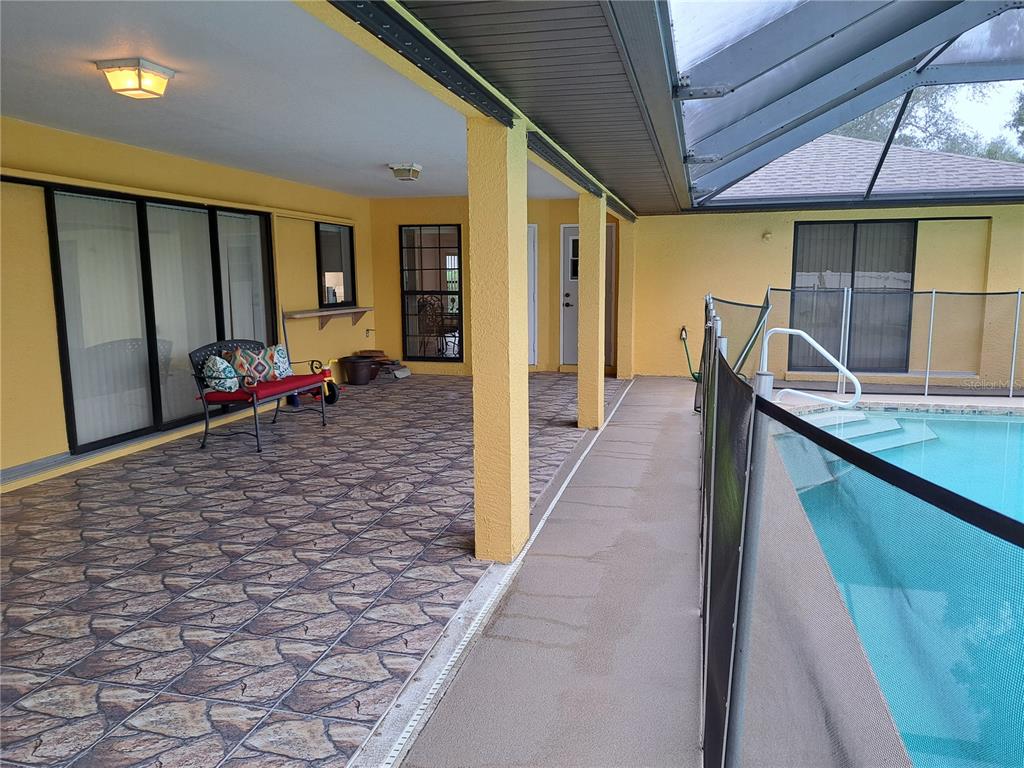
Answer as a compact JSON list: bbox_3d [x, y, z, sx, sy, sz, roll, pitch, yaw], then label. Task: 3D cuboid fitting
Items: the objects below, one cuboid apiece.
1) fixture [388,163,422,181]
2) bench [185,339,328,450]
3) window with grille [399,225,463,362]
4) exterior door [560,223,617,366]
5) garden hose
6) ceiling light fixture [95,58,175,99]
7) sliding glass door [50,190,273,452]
[{"bbox_3d":[-1.084,-2.139,7.194,0.270,0.130,0.270,2,9,14],"label":"fixture"},{"bbox_3d":[-2.273,0.047,6.386,0.680,0.855,1.140,2,9,14],"label":"bench"},{"bbox_3d":[-1.162,-1.291,10.248,0.930,1.950,0.080,2,9,14],"label":"window with grille"},{"bbox_3d":[1.087,-1.270,10.282,0.800,2.060,0.080,2,9,14],"label":"exterior door"},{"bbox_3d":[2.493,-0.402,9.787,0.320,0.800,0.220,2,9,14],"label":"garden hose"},{"bbox_3d":[-1.993,-1.618,3.783,0.265,0.130,0.265,2,9,14],"label":"ceiling light fixture"},{"bbox_3d":[-3.080,-0.666,6.779,0.100,2.040,2.870,2,9,14],"label":"sliding glass door"}]

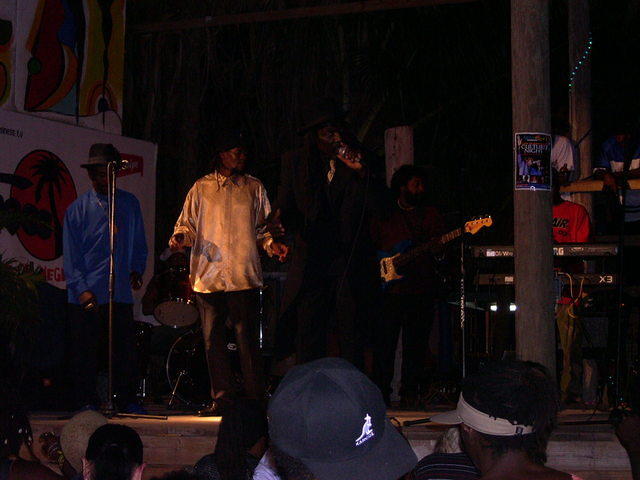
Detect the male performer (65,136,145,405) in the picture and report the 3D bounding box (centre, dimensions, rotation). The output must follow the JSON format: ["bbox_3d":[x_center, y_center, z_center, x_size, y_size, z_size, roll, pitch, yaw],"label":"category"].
[{"bbox_3d":[-1.431,0.250,9.500,0.580,1.770,0.400,1,-4,-7],"label":"male performer"}]

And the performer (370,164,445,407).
[{"bbox_3d":[0.620,0.333,10.200,0.550,1.740,0.460,1,-4,-9],"label":"performer"}]

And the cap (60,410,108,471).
[{"bbox_3d":[-0.753,0.655,4.650,0.190,0.160,0.260,2,7,18],"label":"cap"}]

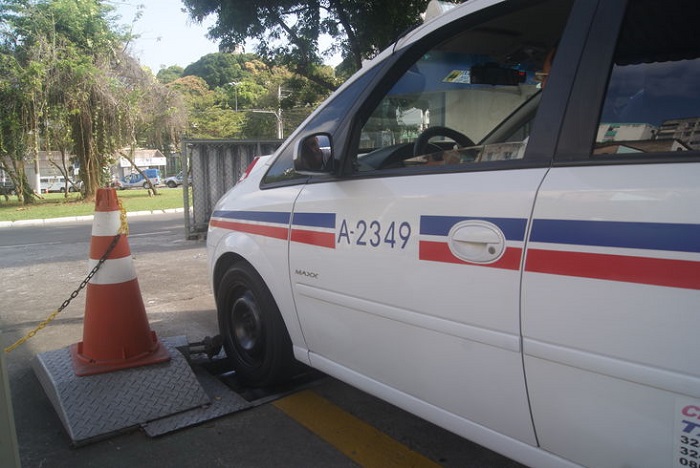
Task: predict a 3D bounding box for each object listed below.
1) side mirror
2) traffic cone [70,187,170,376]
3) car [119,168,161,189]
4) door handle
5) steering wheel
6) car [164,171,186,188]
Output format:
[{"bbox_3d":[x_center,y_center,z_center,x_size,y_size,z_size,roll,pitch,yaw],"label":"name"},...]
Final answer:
[{"bbox_3d":[-0.120,-0.284,1.870,0.168,0.150,0.095,-5,8,-38],"label":"side mirror"},{"bbox_3d":[-1.067,0.177,2.380,0.387,0.770,0.387,-5,7,-29],"label":"traffic cone"},{"bbox_3d":[-18.600,-4.780,46.000,4.050,1.680,1.670,-1,6,-5],"label":"car"},{"bbox_3d":[0.341,0.021,1.405,0.050,0.113,0.187,-5,8,-38],"label":"door handle"},{"bbox_3d":[0.393,-0.243,1.975,0.375,0.375,0.100,-5,-17,-38],"label":"steering wheel"},{"bbox_3d":[-14.200,-4.780,45.500,4.050,1.520,1.700,-1,6,-5],"label":"car"}]

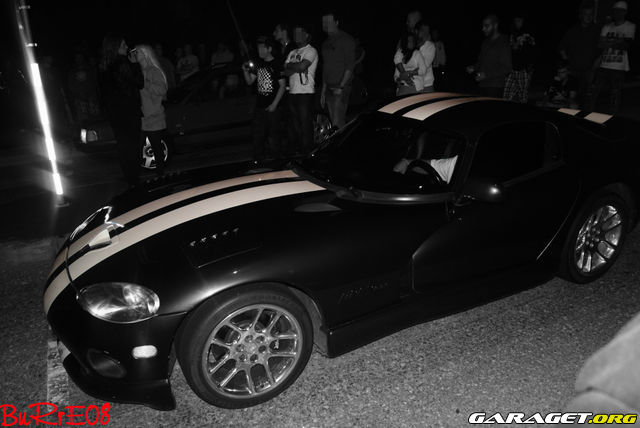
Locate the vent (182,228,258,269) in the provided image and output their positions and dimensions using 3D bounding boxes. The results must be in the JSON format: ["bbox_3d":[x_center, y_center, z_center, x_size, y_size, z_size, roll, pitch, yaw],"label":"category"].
[{"bbox_3d":[-0.482,0.151,2.328,0.330,0.060,0.290,-17,32,-21],"label":"vent"}]

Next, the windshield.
[{"bbox_3d":[0.282,-0.451,3.255,0.800,0.340,1.450,-12,22,-24],"label":"windshield"}]

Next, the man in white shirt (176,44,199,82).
[{"bbox_3d":[-2.829,-2.912,10.683,0.500,1.680,0.320,-10,22,-18],"label":"man in white shirt"}]

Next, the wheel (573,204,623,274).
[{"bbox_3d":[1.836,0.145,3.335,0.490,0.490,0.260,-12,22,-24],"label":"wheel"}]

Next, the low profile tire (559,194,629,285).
[{"bbox_3d":[1.823,0.136,3.360,0.660,0.660,0.320,-12,22,-24],"label":"low profile tire"}]

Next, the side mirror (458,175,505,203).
[{"bbox_3d":[0.860,-0.122,2.580,0.200,0.140,0.260,-12,22,-24],"label":"side mirror"}]

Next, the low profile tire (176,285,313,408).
[{"bbox_3d":[-0.367,0.617,2.387,0.650,0.650,0.275,-12,22,-23],"label":"low profile tire"}]

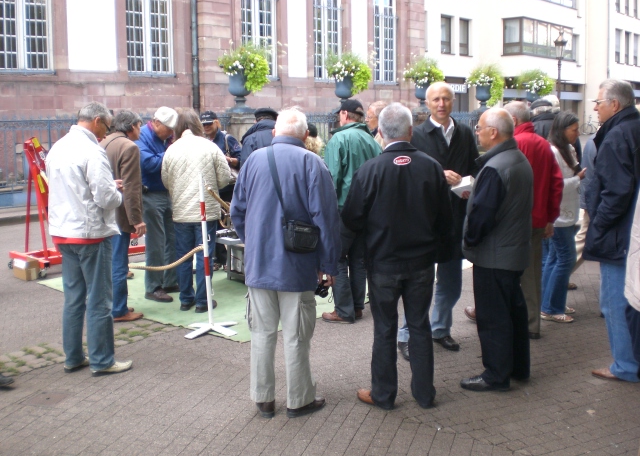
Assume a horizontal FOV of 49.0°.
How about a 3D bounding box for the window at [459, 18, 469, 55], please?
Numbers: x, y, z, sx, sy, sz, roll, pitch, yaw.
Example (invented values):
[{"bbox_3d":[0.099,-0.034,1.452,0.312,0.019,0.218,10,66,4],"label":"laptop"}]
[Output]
[{"bbox_3d":[6.779,-8.967,33.076,0.800,1.640,0.180,-9,13,-41],"label":"window"}]

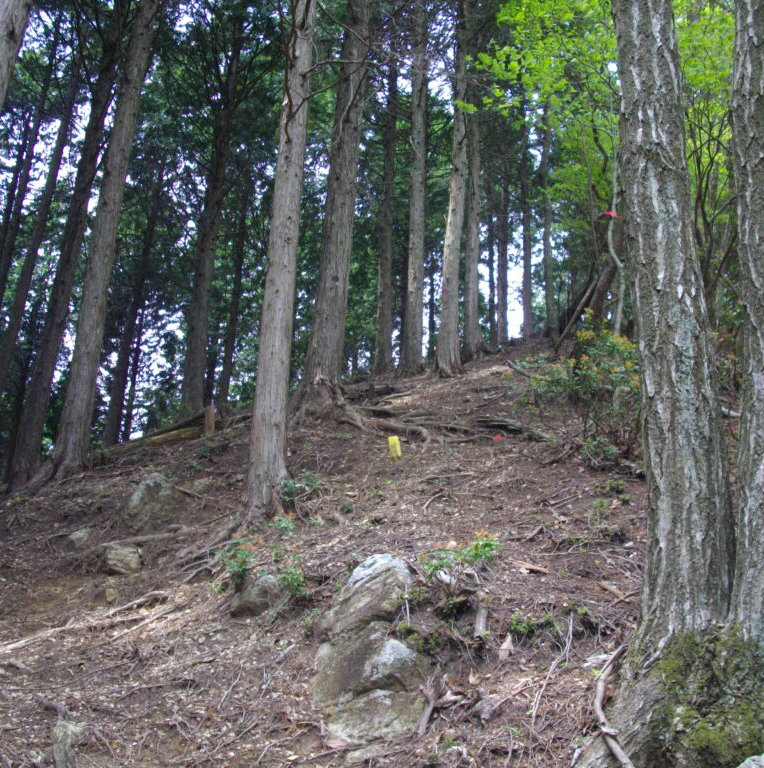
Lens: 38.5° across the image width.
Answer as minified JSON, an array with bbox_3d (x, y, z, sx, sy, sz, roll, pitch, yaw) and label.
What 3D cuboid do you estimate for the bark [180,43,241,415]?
[{"bbox_3d":[-2.518,-2.573,16.559,0.340,6.458,0.340,2,-23,0],"label":"bark"}]

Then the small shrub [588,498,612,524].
[{"bbox_3d":[1.577,0.920,7.900,0.173,0.178,0.156,3,-23,0],"label":"small shrub"}]

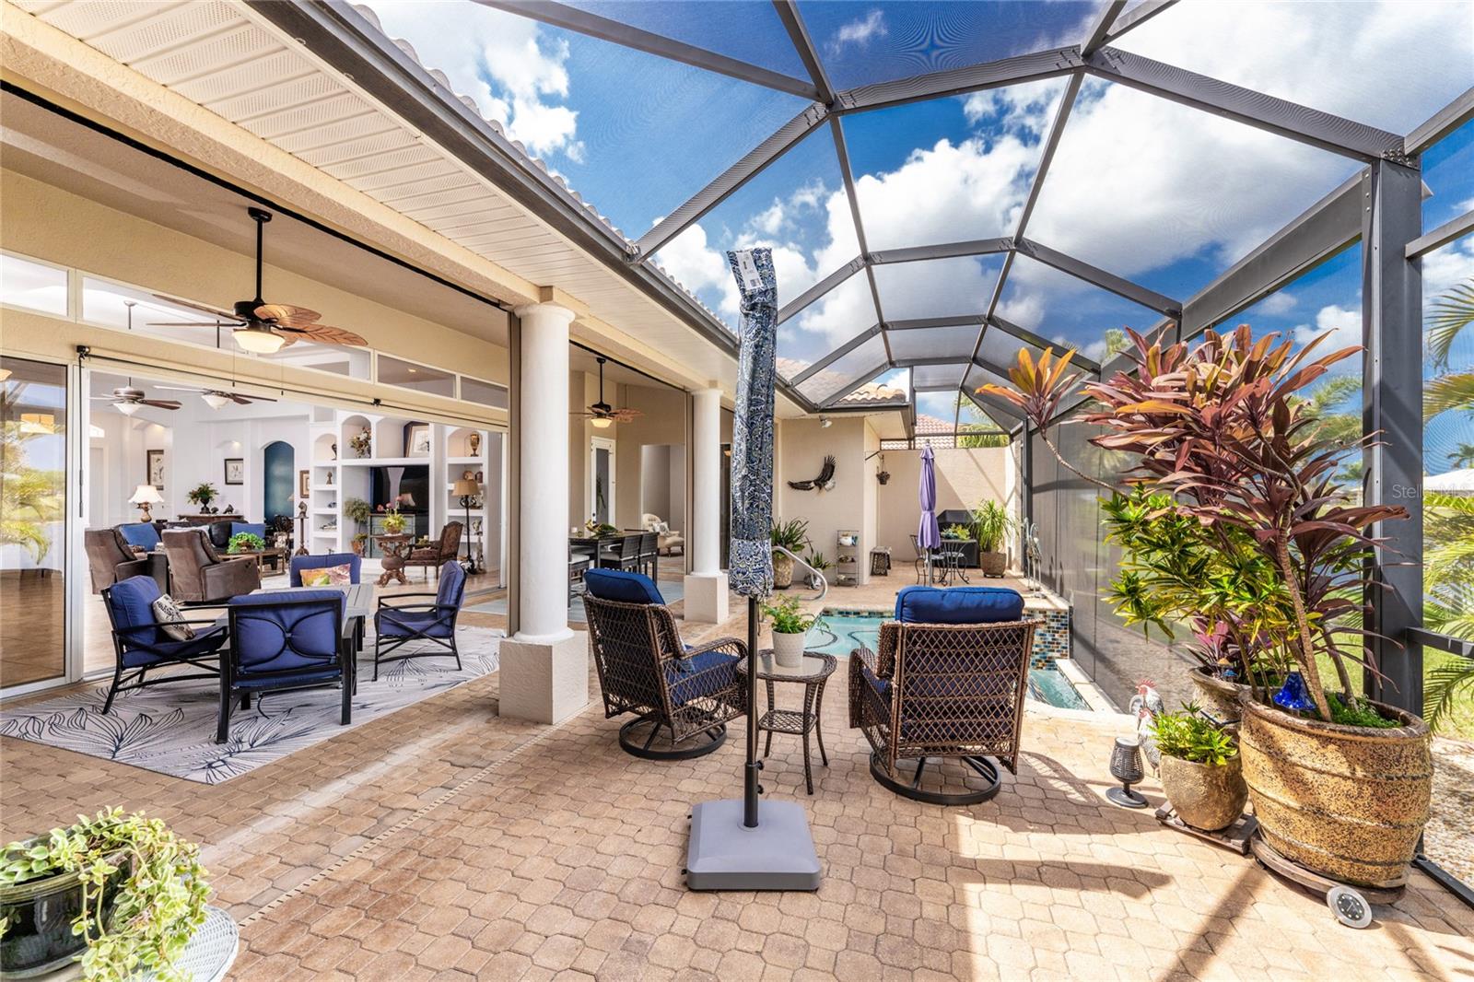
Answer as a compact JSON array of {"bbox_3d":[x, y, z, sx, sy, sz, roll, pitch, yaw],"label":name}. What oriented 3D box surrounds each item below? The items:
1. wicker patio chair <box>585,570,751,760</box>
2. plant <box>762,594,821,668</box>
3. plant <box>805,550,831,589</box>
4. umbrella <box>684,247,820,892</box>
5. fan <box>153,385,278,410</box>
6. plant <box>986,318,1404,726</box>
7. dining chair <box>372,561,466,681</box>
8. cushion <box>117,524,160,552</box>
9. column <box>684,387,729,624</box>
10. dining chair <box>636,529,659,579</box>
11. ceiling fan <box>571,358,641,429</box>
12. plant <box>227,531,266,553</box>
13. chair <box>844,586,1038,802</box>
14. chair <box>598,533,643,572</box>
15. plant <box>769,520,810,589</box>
[{"bbox_3d":[-0.403,0.961,3.371,0.680,1.000,0.820,0,-1,41],"label":"wicker patio chair"},{"bbox_3d":[0.274,0.697,2.881,0.302,0.353,0.282,0,0,0],"label":"plant"},{"bbox_3d":[1.283,1.201,9.052,0.420,0.620,0.400,0,0,18],"label":"plant"},{"bbox_3d":[0.059,0.243,2.317,0.470,2.435,0.470,0,0,0],"label":"umbrella"},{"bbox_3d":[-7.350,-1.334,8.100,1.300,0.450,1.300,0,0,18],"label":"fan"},{"bbox_3d":[1.833,0.111,2.397,1.289,1.491,1.058,0,0,37],"label":"plant"},{"bbox_3d":[-2.619,1.040,4.841,0.723,0.851,0.673,0,0,-26],"label":"dining chair"},{"bbox_3d":[-9.691,0.766,9.300,0.170,0.460,0.480,-22,-5,11],"label":"cushion"},{"bbox_3d":[-0.345,0.150,6.684,0.405,2.680,0.405,0,-1,18],"label":"column"},{"bbox_3d":[-1.528,1.043,8.503,0.530,0.900,0.500,0,0,18],"label":"dining chair"},{"bbox_3d":[-1.962,-1.420,8.329,1.300,1.000,1.300,0,-1,18],"label":"ceiling fan"},{"bbox_3d":[-8.828,0.910,10.300,0.520,0.400,0.540,0,-1,18],"label":"plant"},{"bbox_3d":[0.982,0.924,2.881,0.735,0.977,0.806,0,0,-4],"label":"chair"},{"bbox_3d":[-1.688,1.052,7.986,0.550,0.900,0.500,0,-1,18],"label":"chair"},{"bbox_3d":[0.735,0.948,9.003,0.750,1.130,0.720,0,0,18],"label":"plant"}]

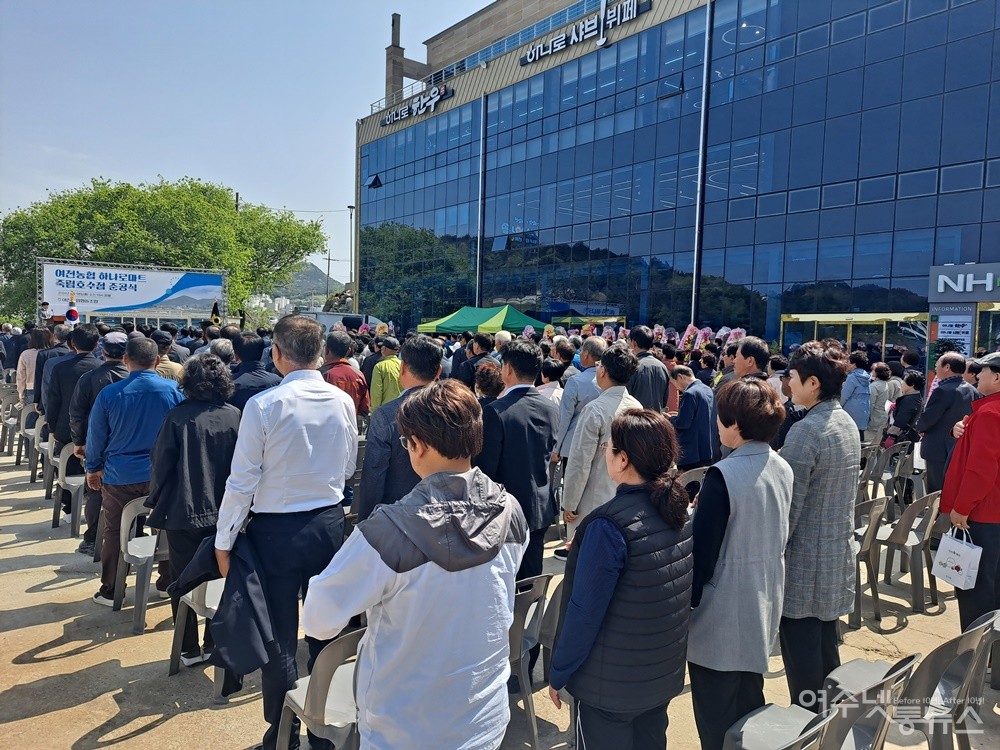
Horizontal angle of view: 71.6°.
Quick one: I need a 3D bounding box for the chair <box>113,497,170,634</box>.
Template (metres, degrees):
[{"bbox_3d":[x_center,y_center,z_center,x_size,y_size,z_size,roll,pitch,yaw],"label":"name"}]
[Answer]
[{"bbox_3d":[-2.021,1.026,4.072,0.450,0.780,0.520,-1,4,-38],"label":"chair"}]

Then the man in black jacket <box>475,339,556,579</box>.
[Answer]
[{"bbox_3d":[0.086,0.648,3.600,0.480,1.671,0.290,-1,5,-38],"label":"man in black jacket"}]

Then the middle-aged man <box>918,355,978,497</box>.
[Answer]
[{"bbox_3d":[3.784,0.655,5.894,0.360,1.691,0.520,5,4,45],"label":"middle-aged man"}]

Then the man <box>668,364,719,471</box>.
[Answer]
[{"bbox_3d":[1.683,0.669,6.045,0.440,1.513,0.480,4,4,30],"label":"man"}]

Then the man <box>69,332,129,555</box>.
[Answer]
[{"bbox_3d":[-2.880,0.491,5.100,0.540,1.637,0.340,-1,4,-35],"label":"man"}]

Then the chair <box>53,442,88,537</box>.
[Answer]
[{"bbox_3d":[-3.415,0.891,5.747,0.450,0.780,0.520,-1,4,-38],"label":"chair"}]

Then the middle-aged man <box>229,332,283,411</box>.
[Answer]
[{"bbox_3d":[-1.709,0.537,4.750,0.520,1.652,0.330,-1,4,-35],"label":"middle-aged man"}]

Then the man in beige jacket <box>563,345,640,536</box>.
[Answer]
[{"bbox_3d":[0.589,0.665,3.862,0.520,1.690,0.340,-1,4,-40],"label":"man in beige jacket"}]

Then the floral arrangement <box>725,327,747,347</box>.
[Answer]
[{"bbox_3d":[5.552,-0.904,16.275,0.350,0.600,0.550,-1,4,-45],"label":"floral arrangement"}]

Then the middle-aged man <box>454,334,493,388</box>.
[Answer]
[{"bbox_3d":[-0.226,0.398,7.300,0.500,1.680,0.320,-1,5,-38],"label":"middle-aged man"}]

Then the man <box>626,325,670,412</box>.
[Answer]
[{"bbox_3d":[1.251,0.490,6.036,0.540,1.845,0.340,0,4,-36],"label":"man"}]

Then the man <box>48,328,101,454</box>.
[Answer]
[{"bbox_3d":[-3.523,0.408,5.850,0.540,1.674,0.340,-1,5,-36],"label":"man"}]

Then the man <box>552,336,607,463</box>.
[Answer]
[{"bbox_3d":[0.656,0.553,5.200,0.520,1.684,0.330,-1,5,-38],"label":"man"}]

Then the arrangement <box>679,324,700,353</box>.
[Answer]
[{"bbox_3d":[5.877,-0.540,21.500,0.600,2.048,0.750,-2,5,-40],"label":"arrangement"}]

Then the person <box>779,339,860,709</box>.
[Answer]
[{"bbox_3d":[1.364,0.702,2.950,0.430,1.711,0.280,-2,5,-40],"label":"person"}]

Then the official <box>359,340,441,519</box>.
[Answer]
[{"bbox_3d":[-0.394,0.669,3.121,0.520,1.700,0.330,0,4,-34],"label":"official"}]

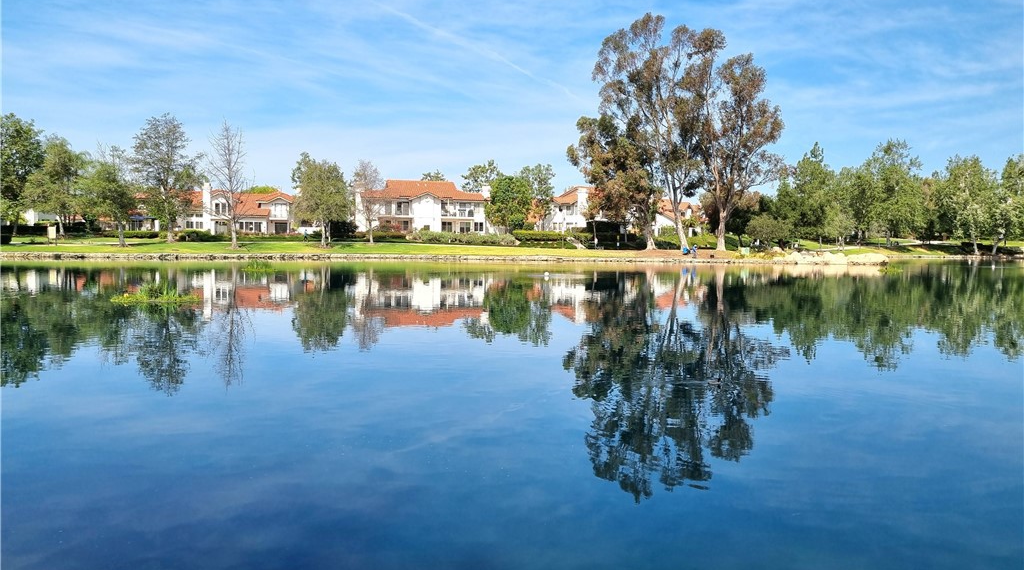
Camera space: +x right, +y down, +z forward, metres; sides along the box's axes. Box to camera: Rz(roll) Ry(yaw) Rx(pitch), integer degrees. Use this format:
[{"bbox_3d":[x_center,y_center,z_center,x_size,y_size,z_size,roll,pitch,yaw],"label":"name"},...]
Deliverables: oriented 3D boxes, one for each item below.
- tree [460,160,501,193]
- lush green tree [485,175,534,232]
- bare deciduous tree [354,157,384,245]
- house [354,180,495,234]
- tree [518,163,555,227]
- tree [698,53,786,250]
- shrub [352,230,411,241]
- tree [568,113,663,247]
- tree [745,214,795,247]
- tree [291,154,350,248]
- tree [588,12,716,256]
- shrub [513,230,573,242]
[{"bbox_3d":[-5.380,-14.940,131.360,7.100,13.040,7.100,1,3,0],"label":"tree"},{"bbox_3d":[-0.445,-12.100,114.999,7.030,9.080,6.800,1,3,0],"label":"lush green tree"},{"bbox_3d":[-19.320,-11.240,103.540,4.260,11.360,4.260,1,3,0],"label":"bare deciduous tree"},{"bbox_3d":[-13.316,-12.054,118.759,20.800,8.730,14.000,0,3,-10],"label":"house"},{"bbox_3d":[3.570,-13.350,119.430,5.990,11.080,5.990,1,3,0],"label":"tree"},{"bbox_3d":[30.010,-17.320,100.140,11.380,25.870,11.380,1,3,0],"label":"tree"},{"bbox_3d":[-18.194,-6.902,107.250,7.930,1.670,2.200,0,3,-10],"label":"shrub"},{"bbox_3d":[13.120,-13.310,99.390,12.040,17.290,12.040,1,3,0],"label":"tree"},{"bbox_3d":[33.265,-6.937,98.838,6.050,4.490,6.300,1,3,0],"label":"tree"},{"bbox_3d":[-25.030,-11.180,100.540,7.760,12.610,7.760,1,3,0],"label":"tree"},{"bbox_3d":[17.898,-18.942,95.470,15.810,29.040,14.500,1,3,0],"label":"tree"},{"bbox_3d":[4.270,-6.870,107.780,8.300,1.830,2.000,1,3,0],"label":"shrub"}]

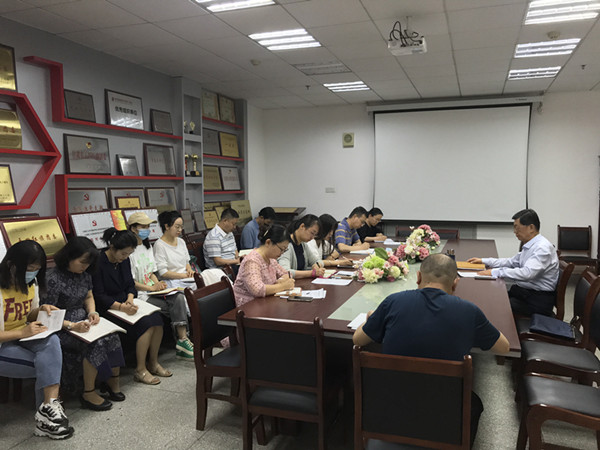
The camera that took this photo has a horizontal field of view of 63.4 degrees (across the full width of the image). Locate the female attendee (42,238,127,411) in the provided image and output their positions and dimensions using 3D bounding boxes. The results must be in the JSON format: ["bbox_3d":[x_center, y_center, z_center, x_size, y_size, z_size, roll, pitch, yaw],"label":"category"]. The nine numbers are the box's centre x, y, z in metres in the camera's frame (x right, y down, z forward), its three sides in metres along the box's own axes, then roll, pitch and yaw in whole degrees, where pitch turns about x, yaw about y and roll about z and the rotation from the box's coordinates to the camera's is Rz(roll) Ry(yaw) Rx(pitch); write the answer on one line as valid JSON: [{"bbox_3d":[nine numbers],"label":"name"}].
[{"bbox_3d":[-1.590,0.700,3.602,0.610,1.200,0.450,1,5,20],"label":"female attendee"}]

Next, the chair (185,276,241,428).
[{"bbox_3d":[-0.421,0.861,3.240,0.510,0.935,0.460,2,5,22],"label":"chair"}]

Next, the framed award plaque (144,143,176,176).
[{"bbox_3d":[-1.721,-0.796,6.007,0.040,0.380,0.560,-4,3,20],"label":"framed award plaque"}]

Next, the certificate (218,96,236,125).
[{"bbox_3d":[-1.159,-1.827,7.741,0.030,0.390,0.500,-3,4,20],"label":"certificate"}]

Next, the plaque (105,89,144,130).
[{"bbox_3d":[-1.976,-1.282,5.452,0.030,0.385,0.590,-4,3,20],"label":"plaque"}]

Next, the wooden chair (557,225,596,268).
[{"bbox_3d":[4.084,0.499,7.168,0.460,0.950,0.520,2,5,20],"label":"wooden chair"}]

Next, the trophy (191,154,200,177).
[{"bbox_3d":[-1.445,-0.823,6.662,0.100,0.305,0.110,2,5,20],"label":"trophy"}]

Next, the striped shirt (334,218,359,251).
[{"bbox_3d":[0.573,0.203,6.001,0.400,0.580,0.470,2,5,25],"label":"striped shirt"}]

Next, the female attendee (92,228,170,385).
[{"bbox_3d":[-1.397,0.651,4.040,0.610,1.225,0.440,1,5,20],"label":"female attendee"}]

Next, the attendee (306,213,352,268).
[{"bbox_3d":[0.246,0.523,5.264,0.650,1.260,0.460,1,5,20],"label":"attendee"}]

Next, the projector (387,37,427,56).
[{"bbox_3d":[0.924,-1.528,4.148,0.300,0.090,0.240,1,5,20],"label":"projector"}]

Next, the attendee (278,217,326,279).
[{"bbox_3d":[0.003,0.556,4.487,0.700,1.290,0.560,2,5,28],"label":"attendee"}]

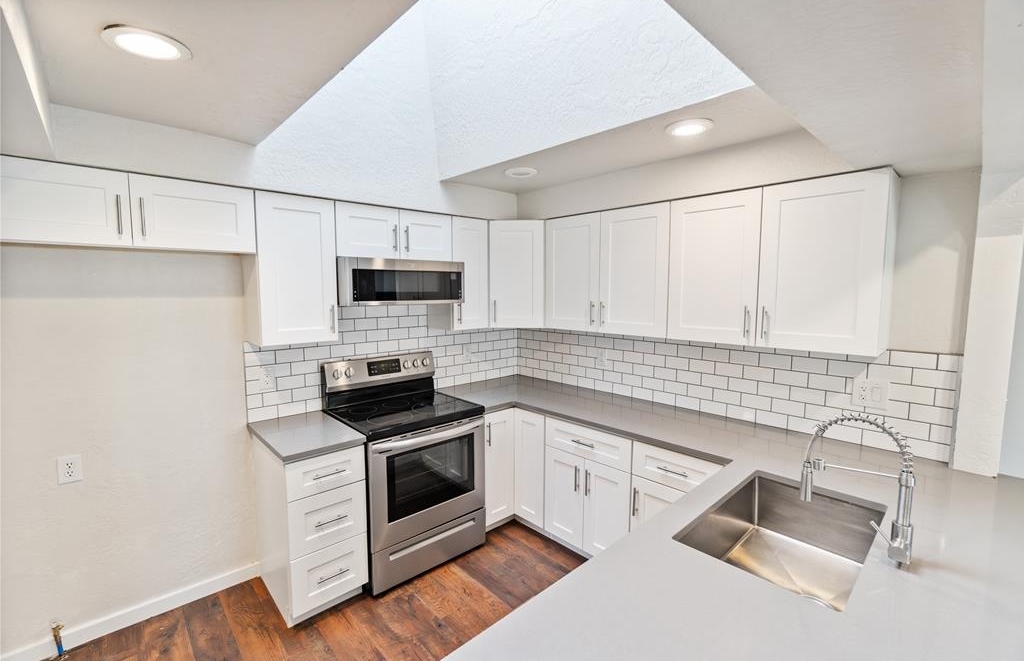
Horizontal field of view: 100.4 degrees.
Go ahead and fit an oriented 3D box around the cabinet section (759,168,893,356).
[{"bbox_3d":[1.456,-0.294,1.986,0.328,0.756,0.455,-5,7,-43],"label":"cabinet section"}]

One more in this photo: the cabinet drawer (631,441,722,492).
[{"bbox_3d":[0.975,0.669,2.254,0.525,0.183,0.454,-5,8,-43],"label":"cabinet drawer"}]

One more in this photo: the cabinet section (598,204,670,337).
[{"bbox_3d":[0.832,-0.356,2.651,0.328,0.756,0.460,-5,7,-43],"label":"cabinet section"}]

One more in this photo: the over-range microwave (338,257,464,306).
[{"bbox_3d":[-0.736,-0.294,2.663,0.761,0.258,0.455,-5,8,-43],"label":"over-range microwave"}]

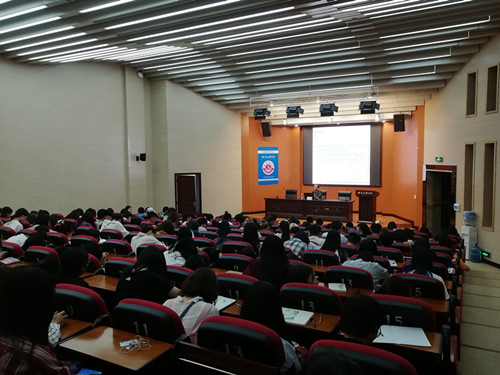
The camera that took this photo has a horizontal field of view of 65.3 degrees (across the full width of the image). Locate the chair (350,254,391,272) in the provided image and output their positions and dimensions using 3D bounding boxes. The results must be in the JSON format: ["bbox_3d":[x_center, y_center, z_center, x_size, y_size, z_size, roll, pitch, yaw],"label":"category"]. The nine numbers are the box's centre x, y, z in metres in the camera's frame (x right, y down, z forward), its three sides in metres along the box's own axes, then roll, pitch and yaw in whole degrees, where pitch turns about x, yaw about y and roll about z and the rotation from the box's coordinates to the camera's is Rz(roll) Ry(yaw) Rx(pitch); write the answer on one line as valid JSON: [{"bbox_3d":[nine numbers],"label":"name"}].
[{"bbox_3d":[1.397,1.190,4.421,0.480,0.990,0.600,2,5,29],"label":"chair"}]

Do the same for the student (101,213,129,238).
[{"bbox_3d":[-2.381,1.006,6.850,0.520,1.130,0.750,2,5,27],"label":"student"}]

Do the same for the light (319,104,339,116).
[{"bbox_3d":[2.637,-2.586,13.100,0.500,0.400,0.400,1,4,27],"label":"light"}]

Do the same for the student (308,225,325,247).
[{"bbox_3d":[0.983,1.079,5.946,0.500,1.220,0.750,2,5,29],"label":"student"}]

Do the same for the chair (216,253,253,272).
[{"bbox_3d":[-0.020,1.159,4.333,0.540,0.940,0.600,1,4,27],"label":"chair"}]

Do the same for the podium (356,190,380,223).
[{"bbox_3d":[4.417,0.730,14.600,0.800,1.200,0.550,1,5,18],"label":"podium"}]

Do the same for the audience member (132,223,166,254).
[{"bbox_3d":[-1.425,1.054,5.350,0.520,1.130,0.750,2,5,27],"label":"audience member"}]

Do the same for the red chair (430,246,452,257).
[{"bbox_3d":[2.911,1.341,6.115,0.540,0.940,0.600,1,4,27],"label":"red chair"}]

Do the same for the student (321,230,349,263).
[{"bbox_3d":[1.016,1.068,4.862,0.500,1.180,0.750,2,5,29],"label":"student"}]

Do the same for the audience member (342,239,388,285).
[{"bbox_3d":[1.212,1.111,4.120,0.520,1.130,0.750,2,5,27],"label":"audience member"}]

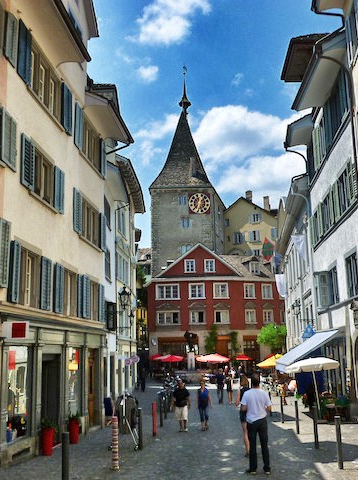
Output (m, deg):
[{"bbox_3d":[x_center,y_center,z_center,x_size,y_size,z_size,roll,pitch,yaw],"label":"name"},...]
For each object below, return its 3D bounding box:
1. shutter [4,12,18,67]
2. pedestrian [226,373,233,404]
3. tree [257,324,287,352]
[{"bbox_3d":[-3.760,-4.511,11.608,0.060,1.160,0.530,-3,-12,9],"label":"shutter"},{"bbox_3d":[2.604,7.710,26.976,0.470,1.650,0.360,-2,-12,6],"label":"pedestrian"},{"bbox_3d":[8.367,10.397,46.532,3.000,5.000,3.000,-1,-12,0],"label":"tree"}]

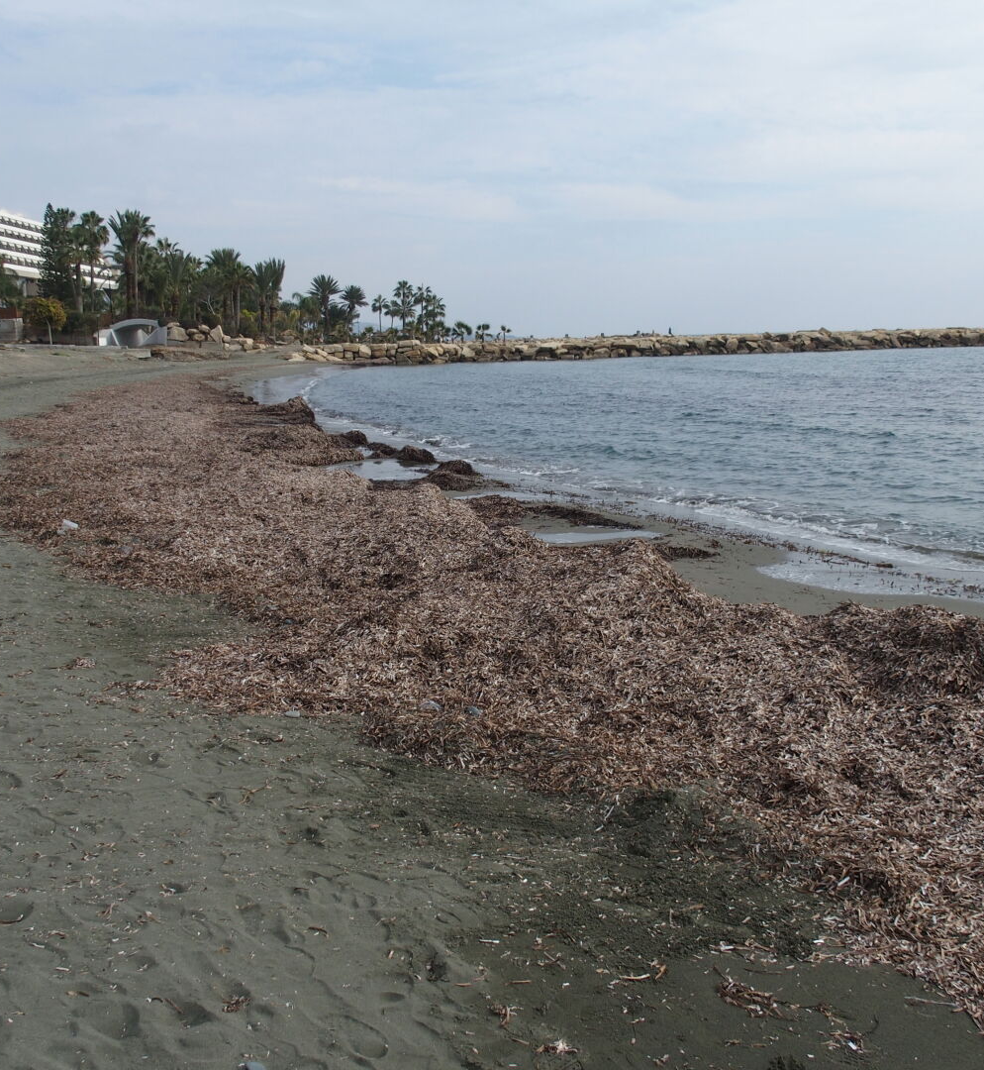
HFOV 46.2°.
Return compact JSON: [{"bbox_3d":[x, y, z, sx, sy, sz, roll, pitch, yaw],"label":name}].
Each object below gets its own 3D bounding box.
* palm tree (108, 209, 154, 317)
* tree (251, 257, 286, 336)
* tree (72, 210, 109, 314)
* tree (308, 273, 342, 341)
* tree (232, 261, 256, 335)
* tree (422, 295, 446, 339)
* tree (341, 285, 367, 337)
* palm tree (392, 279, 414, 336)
[{"bbox_3d":[-33.170,-24.775,106.000,4.300,10.489,4.300,-4,10,-16],"label":"palm tree"},{"bbox_3d":[-23.237,-24.454,120.000,3.477,8.296,3.477,-1,10,0],"label":"tree"},{"bbox_3d":[-37.394,-25.347,108.000,3.338,9.871,3.338,-1,10,0],"label":"tree"},{"bbox_3d":[-18.751,-25.354,129.000,3.738,7.584,3.738,-1,10,0],"label":"tree"},{"bbox_3d":[-25.414,-24.104,118.000,2.600,7.630,2.600,-3,10,-11],"label":"tree"},{"bbox_3d":[-8.207,-31.075,165.000,3.300,6.628,3.300,-2,10,-3],"label":"tree"},{"bbox_3d":[-15.864,-25.626,133.000,3.211,6.310,3.211,-1,10,0],"label":"tree"},{"bbox_3d":[-12.749,-32.270,165.000,3.100,8.730,3.100,-2,10,-4],"label":"palm tree"}]

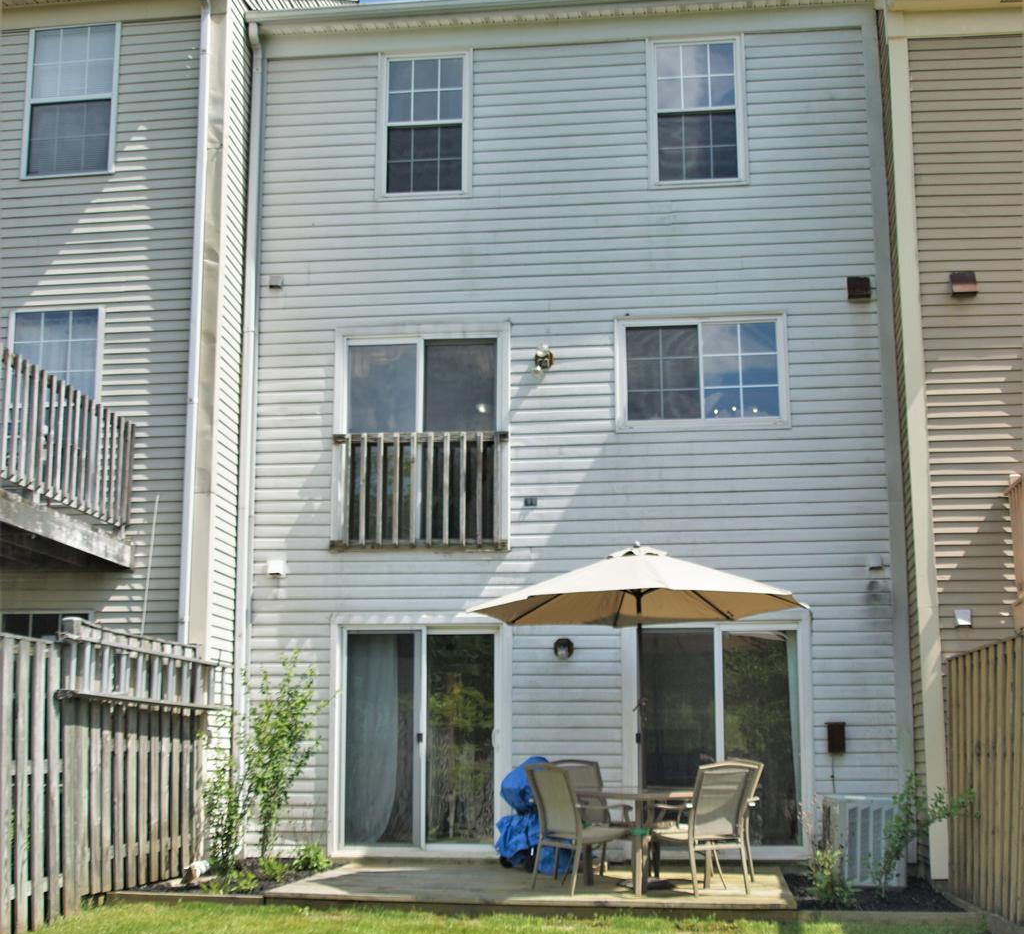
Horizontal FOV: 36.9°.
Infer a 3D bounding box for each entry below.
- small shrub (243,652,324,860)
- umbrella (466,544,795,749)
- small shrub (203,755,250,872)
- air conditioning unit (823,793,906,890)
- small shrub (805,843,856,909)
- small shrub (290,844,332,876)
[{"bbox_3d":[-2.040,2.575,13.733,0.644,1.812,0.591,-1,-11,6],"label":"small shrub"},{"bbox_3d":[0.982,1.811,11.887,2.660,2.480,2.660,-1,-11,6],"label":"umbrella"},{"bbox_3d":[-2.382,2.894,12.842,0.328,0.944,0.334,-1,-11,6],"label":"small shrub"},{"bbox_3d":[2.895,3.087,12.703,0.559,0.714,0.559,0,-11,1],"label":"air conditioning unit"},{"bbox_3d":[2.278,2.914,10.964,0.319,0.437,0.326,-1,-11,6],"label":"small shrub"},{"bbox_3d":[-1.628,3.178,12.444,0.287,0.246,0.293,-1,-11,6],"label":"small shrub"}]

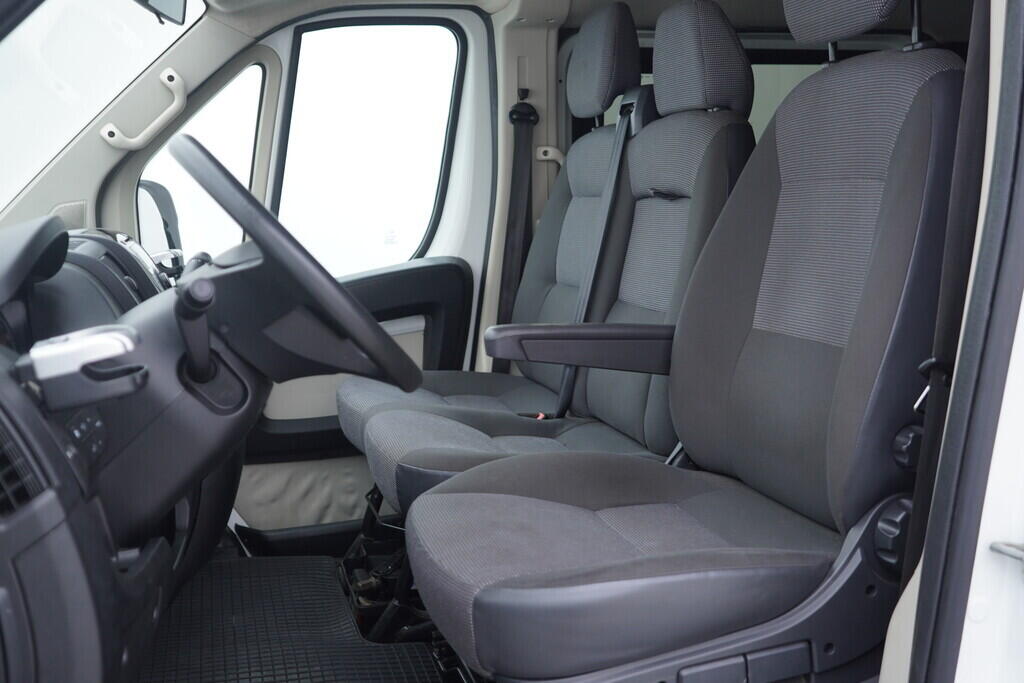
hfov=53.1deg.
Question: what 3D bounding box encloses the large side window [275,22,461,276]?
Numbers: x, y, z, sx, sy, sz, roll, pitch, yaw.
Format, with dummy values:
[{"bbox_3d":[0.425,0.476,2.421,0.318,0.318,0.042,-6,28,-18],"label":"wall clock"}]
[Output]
[{"bbox_3d":[-0.362,-0.438,2.468,0.460,0.630,0.055,-2,21,-17],"label":"large side window"}]

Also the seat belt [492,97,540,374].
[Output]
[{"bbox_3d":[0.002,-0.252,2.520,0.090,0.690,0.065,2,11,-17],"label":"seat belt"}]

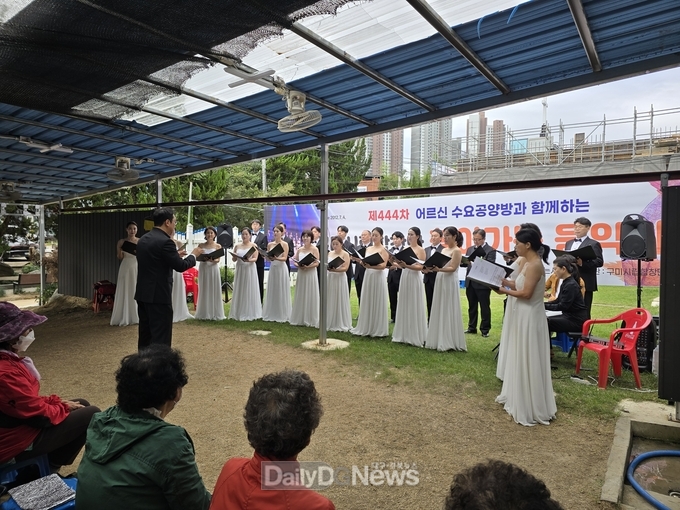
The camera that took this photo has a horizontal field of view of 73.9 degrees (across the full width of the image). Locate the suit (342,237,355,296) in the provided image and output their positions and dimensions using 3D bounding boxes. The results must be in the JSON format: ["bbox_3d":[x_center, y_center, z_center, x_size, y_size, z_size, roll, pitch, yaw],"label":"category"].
[{"bbox_3d":[0.096,0.430,8.700,0.500,1.500,0.360,1,1,23],"label":"suit"}]

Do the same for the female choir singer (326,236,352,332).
[{"bbox_3d":[-0.025,0.459,7.400,0.530,1.523,0.530,1,2,35],"label":"female choir singer"}]

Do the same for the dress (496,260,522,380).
[{"bbox_3d":[1.858,0.687,4.500,0.550,1.285,0.500,1,1,7],"label":"dress"}]

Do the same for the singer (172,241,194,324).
[{"bbox_3d":[-2.895,0.330,8.050,0.550,1.639,0.550,0,1,-14],"label":"singer"}]

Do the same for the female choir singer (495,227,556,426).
[{"bbox_3d":[1.700,0.605,4.100,0.600,1.690,0.500,1,2,23],"label":"female choir singer"}]

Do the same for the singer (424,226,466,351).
[{"bbox_3d":[1.443,0.425,6.150,0.570,1.627,0.530,0,1,-31],"label":"singer"}]

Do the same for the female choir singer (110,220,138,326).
[{"bbox_3d":[-3.350,0.285,7.250,0.560,1.660,0.560,0,1,-25],"label":"female choir singer"}]

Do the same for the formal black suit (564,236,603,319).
[{"bbox_3d":[3.260,0.520,6.050,0.420,1.500,0.520,0,1,-41],"label":"formal black suit"}]

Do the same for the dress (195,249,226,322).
[{"bbox_3d":[-2.320,0.515,8.100,0.560,1.260,0.480,0,1,-12],"label":"dress"}]

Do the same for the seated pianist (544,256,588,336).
[{"bbox_3d":[2.671,0.651,5.400,0.760,1.320,0.500,1,2,21],"label":"seated pianist"}]

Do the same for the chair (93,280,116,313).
[{"bbox_3d":[-4.380,0.770,8.400,0.440,0.600,0.440,0,1,-27],"label":"chair"}]

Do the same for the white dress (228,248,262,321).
[{"bbox_3d":[-1.747,0.527,8.350,0.580,1.290,0.540,1,2,7],"label":"white dress"}]

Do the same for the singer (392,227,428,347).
[{"bbox_3d":[1.030,0.431,6.600,0.560,1.670,0.520,-1,2,-35],"label":"singer"}]

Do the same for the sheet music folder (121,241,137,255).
[{"bbox_3d":[-3.275,-0.096,7.200,0.420,0.290,0.100,0,40,-27],"label":"sheet music folder"}]

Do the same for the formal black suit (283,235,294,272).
[{"bbox_3d":[-1.115,0.350,9.000,0.500,1.500,0.360,1,1,9],"label":"formal black suit"}]

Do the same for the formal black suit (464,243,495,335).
[{"bbox_3d":[2.301,0.549,7.400,0.500,1.507,0.380,1,2,34],"label":"formal black suit"}]

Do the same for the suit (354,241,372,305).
[{"bbox_3d":[0.468,0.486,8.450,0.520,1.420,0.380,2,2,34],"label":"suit"}]

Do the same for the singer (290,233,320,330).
[{"bbox_3d":[-0.602,0.395,8.000,0.560,1.650,0.560,1,2,25],"label":"singer"}]

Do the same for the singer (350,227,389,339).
[{"bbox_3d":[0.452,0.405,7.050,0.520,1.660,0.520,1,1,30],"label":"singer"}]

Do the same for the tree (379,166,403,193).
[{"bbox_3d":[2.850,-2.130,25.000,2.200,5.976,2.200,1,1,6],"label":"tree"}]

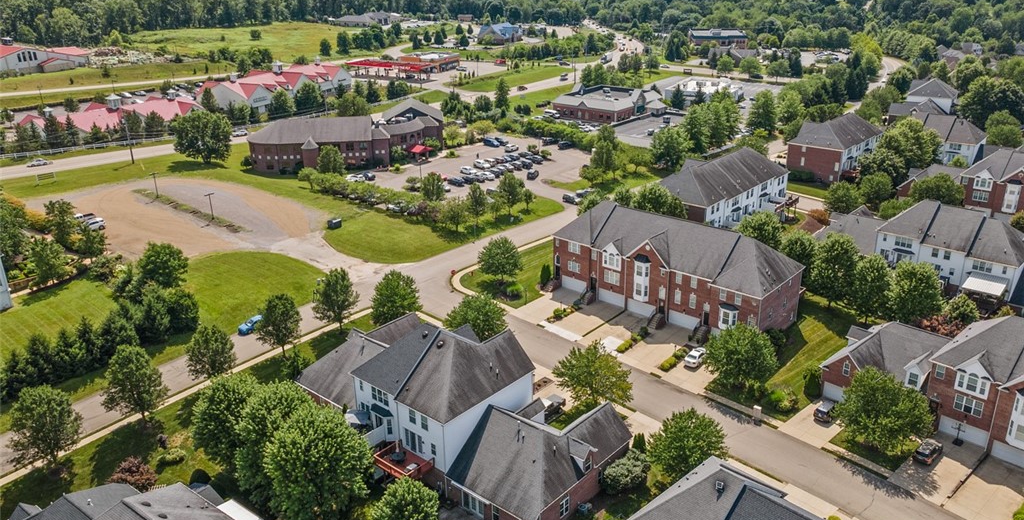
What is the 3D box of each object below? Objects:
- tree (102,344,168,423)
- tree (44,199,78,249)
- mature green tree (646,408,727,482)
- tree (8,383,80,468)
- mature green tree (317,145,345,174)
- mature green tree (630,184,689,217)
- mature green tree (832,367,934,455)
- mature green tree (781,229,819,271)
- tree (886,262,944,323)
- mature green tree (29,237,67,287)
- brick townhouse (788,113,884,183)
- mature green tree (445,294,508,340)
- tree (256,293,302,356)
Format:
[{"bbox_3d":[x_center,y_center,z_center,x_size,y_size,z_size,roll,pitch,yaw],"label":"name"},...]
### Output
[{"bbox_3d":[-45.770,15.410,86.750,7.040,10.730,7.040,-1,21,0],"label":"tree"},{"bbox_3d":[-85.690,-6.390,134.650,5.200,10.200,5.200,-14,25,-31],"label":"tree"},{"bbox_3d":[18.030,19.280,72.870,7.960,7.670,7.960,-1,21,0],"label":"mature green tree"},{"bbox_3d":[-46.971,17.090,71.969,6.366,9.342,6.366,-1,20,0],"label":"tree"},{"bbox_3d":[-49.596,-27.303,194.290,7.637,8.514,7.637,-1,20,0],"label":"mature green tree"},{"bbox_3d":[25.250,-6.671,124.969,9.000,13.300,9.000,-1,21,0],"label":"mature green tree"},{"bbox_3d":[41.812,17.576,80.459,10.400,10.700,10.400,-1,21,0],"label":"mature green tree"},{"bbox_3d":[46.370,0.380,114.810,6.300,10.500,6.300,-1,21,0],"label":"mature green tree"},{"bbox_3d":[57.050,6.100,100.770,7.200,11.410,7.200,-1,21,0],"label":"tree"},{"bbox_3d":[-80.758,0.192,123.773,5.800,8.900,5.800,-1,21,0],"label":"mature green tree"},{"bbox_3d":[91.720,-33.040,201.240,15.500,14.600,30.500,19,28,40],"label":"brick townhouse"},{"bbox_3d":[-5.030,8.890,98.200,8.800,8.500,8.800,-2,21,-3],"label":"mature green tree"},{"bbox_3d":[-31.708,9.095,97.349,6.200,9.800,6.200,-1,21,0],"label":"tree"}]

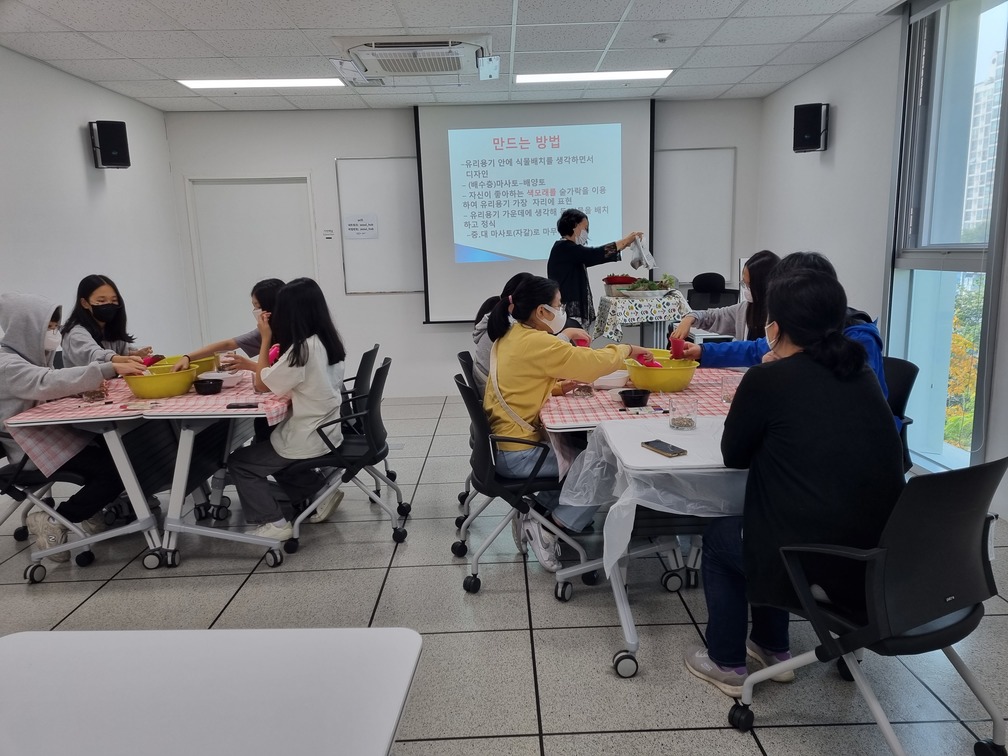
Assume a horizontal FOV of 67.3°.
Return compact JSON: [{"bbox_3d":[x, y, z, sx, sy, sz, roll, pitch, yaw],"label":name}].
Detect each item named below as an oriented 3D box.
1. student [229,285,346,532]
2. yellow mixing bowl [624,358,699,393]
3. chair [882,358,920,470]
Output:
[{"bbox_3d":[-1.051,0.155,3.669,0.660,1.257,0.480,-2,10,1],"label":"student"},{"bbox_3d":[0.720,-0.009,3.469,0.334,0.118,0.334,-2,10,0],"label":"yellow mixing bowl"},{"bbox_3d":[1.398,0.356,3.250,0.600,0.860,0.580,-2,10,-3],"label":"chair"}]

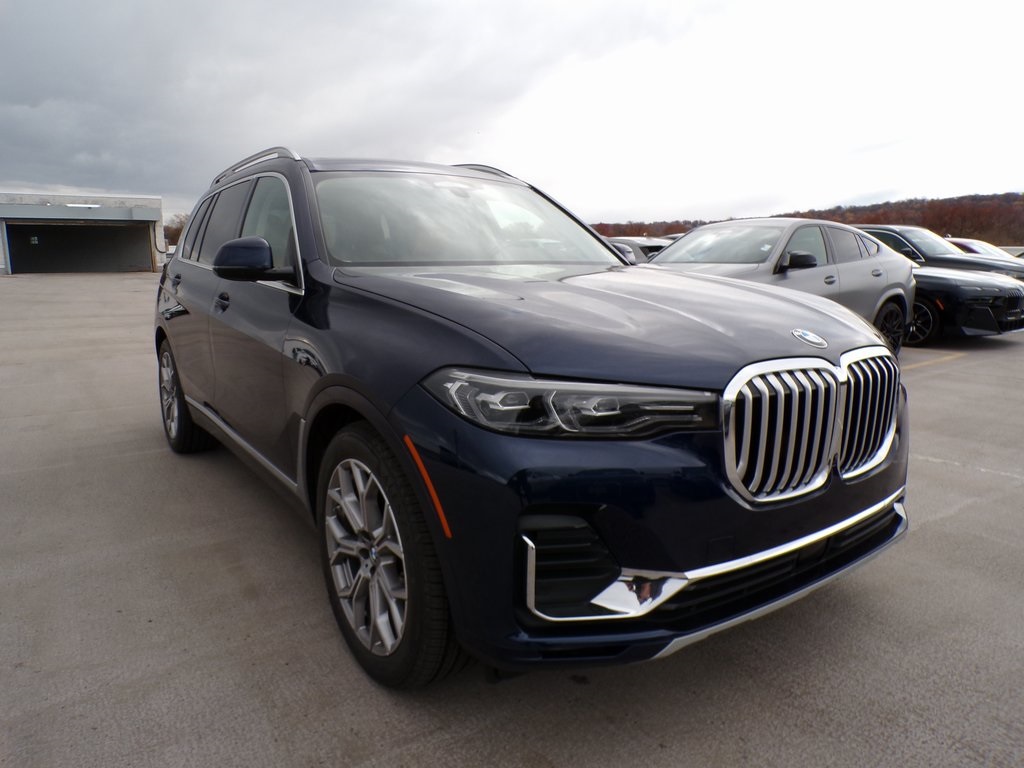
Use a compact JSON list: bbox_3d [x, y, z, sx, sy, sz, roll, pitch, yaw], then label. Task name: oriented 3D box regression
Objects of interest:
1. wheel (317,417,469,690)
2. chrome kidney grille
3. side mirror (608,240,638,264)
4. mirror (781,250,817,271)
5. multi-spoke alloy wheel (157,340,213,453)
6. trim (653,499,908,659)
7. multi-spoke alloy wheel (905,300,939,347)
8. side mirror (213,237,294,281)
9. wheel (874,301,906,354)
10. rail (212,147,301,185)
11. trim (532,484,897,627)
[{"bbox_3d":[-0.333,0.492,2.174,0.285,0.785,0.785,-7,12,-34],"label":"wheel"},{"bbox_3d":[0.823,0.086,1.911,0.830,0.370,0.140,-7,12,-34],"label":"chrome kidney grille"},{"bbox_3d":[0.562,-0.678,3.864,0.290,0.180,0.190,-7,12,-34],"label":"side mirror"},{"bbox_3d":[2.812,-1.200,6.942,0.190,0.175,0.280,-8,13,-38],"label":"mirror"},{"bbox_3d":[-2.115,0.055,4.679,0.290,0.785,0.785,-7,12,-34],"label":"multi-spoke alloy wheel"},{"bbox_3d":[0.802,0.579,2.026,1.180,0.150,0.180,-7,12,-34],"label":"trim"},{"bbox_3d":[5.766,-0.875,10.152,0.260,0.740,0.740,-7,12,-34],"label":"multi-spoke alloy wheel"},{"bbox_3d":[-1.012,-0.488,2.772,0.290,0.180,0.190,-7,12,-34],"label":"side mirror"},{"bbox_3d":[4.336,-0.585,8.446,0.755,0.755,0.300,-8,13,-38],"label":"wheel"},{"bbox_3d":[-1.483,-1.183,3.951,0.090,0.120,1.860,-7,12,-34],"label":"rail"},{"bbox_3d":[0.808,0.339,1.976,1.830,0.260,0.200,-7,12,-34],"label":"trim"}]

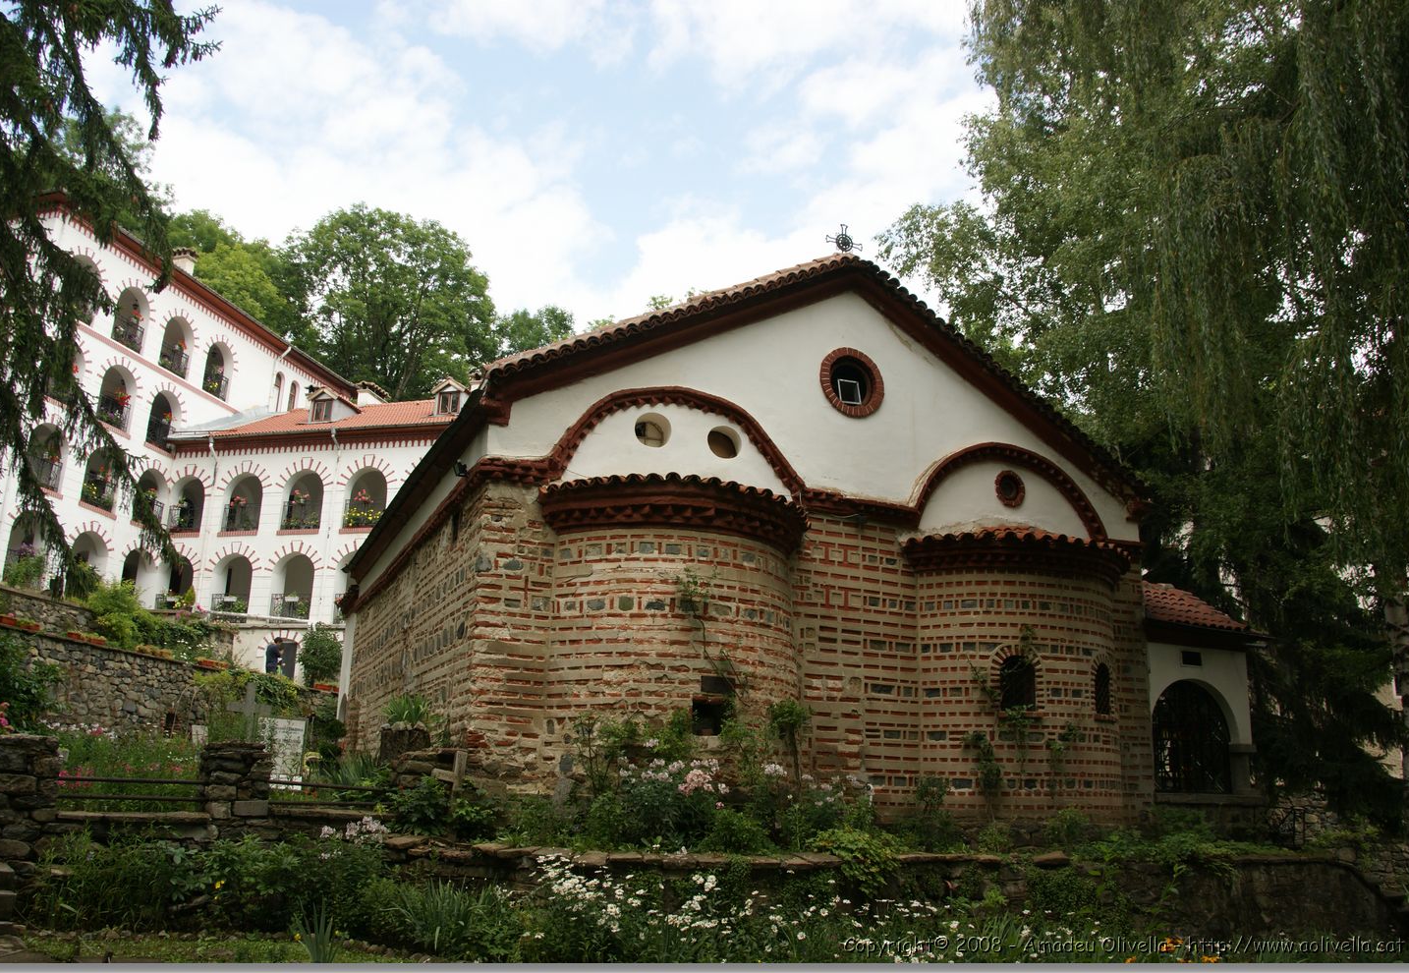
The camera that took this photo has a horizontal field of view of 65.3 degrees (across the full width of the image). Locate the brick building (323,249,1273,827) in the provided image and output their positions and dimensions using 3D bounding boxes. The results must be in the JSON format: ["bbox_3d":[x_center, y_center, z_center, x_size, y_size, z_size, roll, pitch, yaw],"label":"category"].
[{"bbox_3d":[0.220,1.852,20.744,12.232,7.350,16.065,7,-15,-21],"label":"brick building"}]

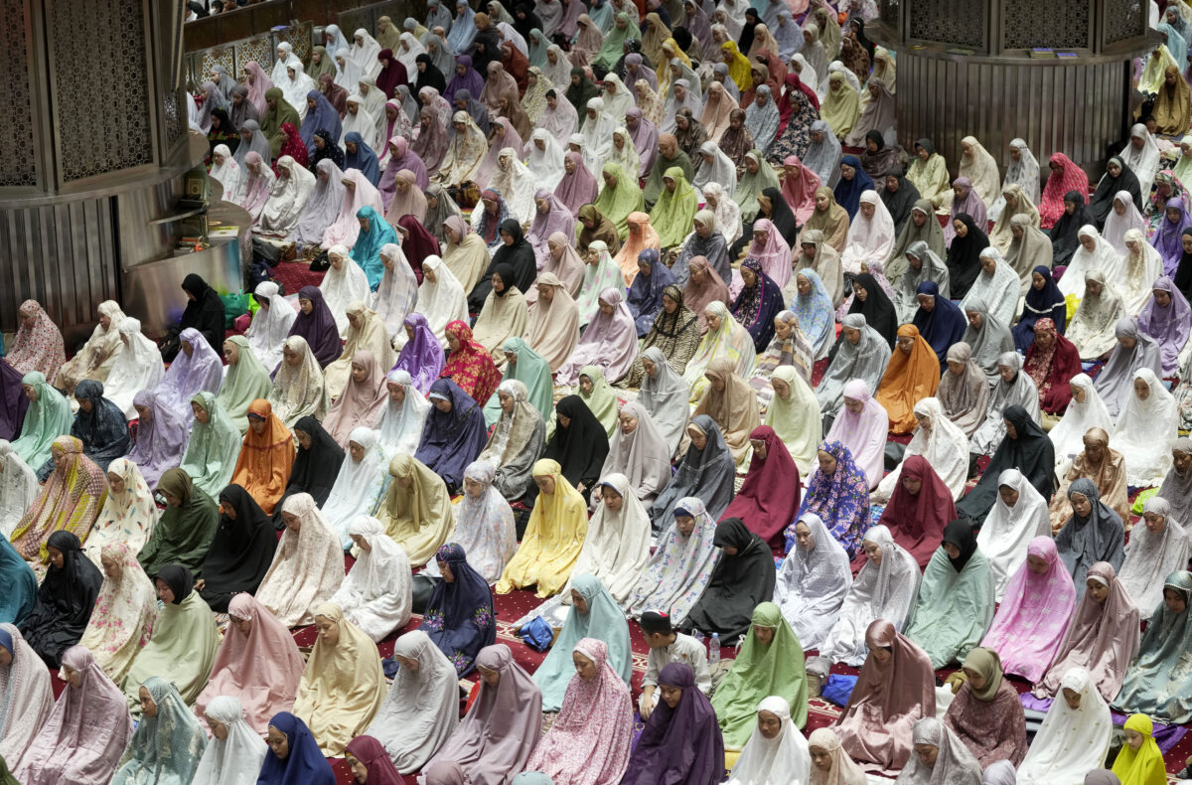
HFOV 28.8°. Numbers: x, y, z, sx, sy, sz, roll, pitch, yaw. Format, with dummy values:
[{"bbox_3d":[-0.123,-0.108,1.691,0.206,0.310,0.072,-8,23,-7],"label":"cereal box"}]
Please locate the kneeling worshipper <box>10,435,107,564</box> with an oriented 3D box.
[{"bbox_3d":[-3.951,0.718,16.911,0.523,0.822,0.715,12,23,34],"label":"kneeling worshipper"}]

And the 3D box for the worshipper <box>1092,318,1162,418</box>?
[{"bbox_3d":[4.311,-0.225,18.741,0.530,0.790,0.697,10,22,30],"label":"worshipper"}]

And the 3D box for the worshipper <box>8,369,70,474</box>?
[{"bbox_3d":[-4.776,0.223,19.770,0.520,0.812,0.690,9,17,34],"label":"worshipper"}]

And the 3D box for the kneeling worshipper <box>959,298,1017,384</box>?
[{"bbox_3d":[3.575,-0.448,21.098,0.461,0.818,0.667,10,21,29],"label":"kneeling worshipper"}]

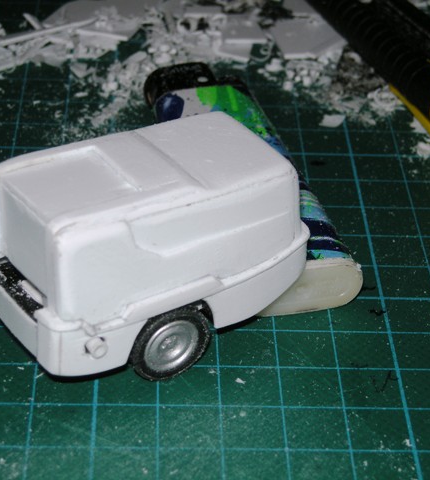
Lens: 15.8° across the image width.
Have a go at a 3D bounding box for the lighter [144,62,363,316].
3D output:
[{"bbox_3d":[0.005,-0.013,0.301,0.023,0.011,0.075,-7,35,-14],"label":"lighter"}]

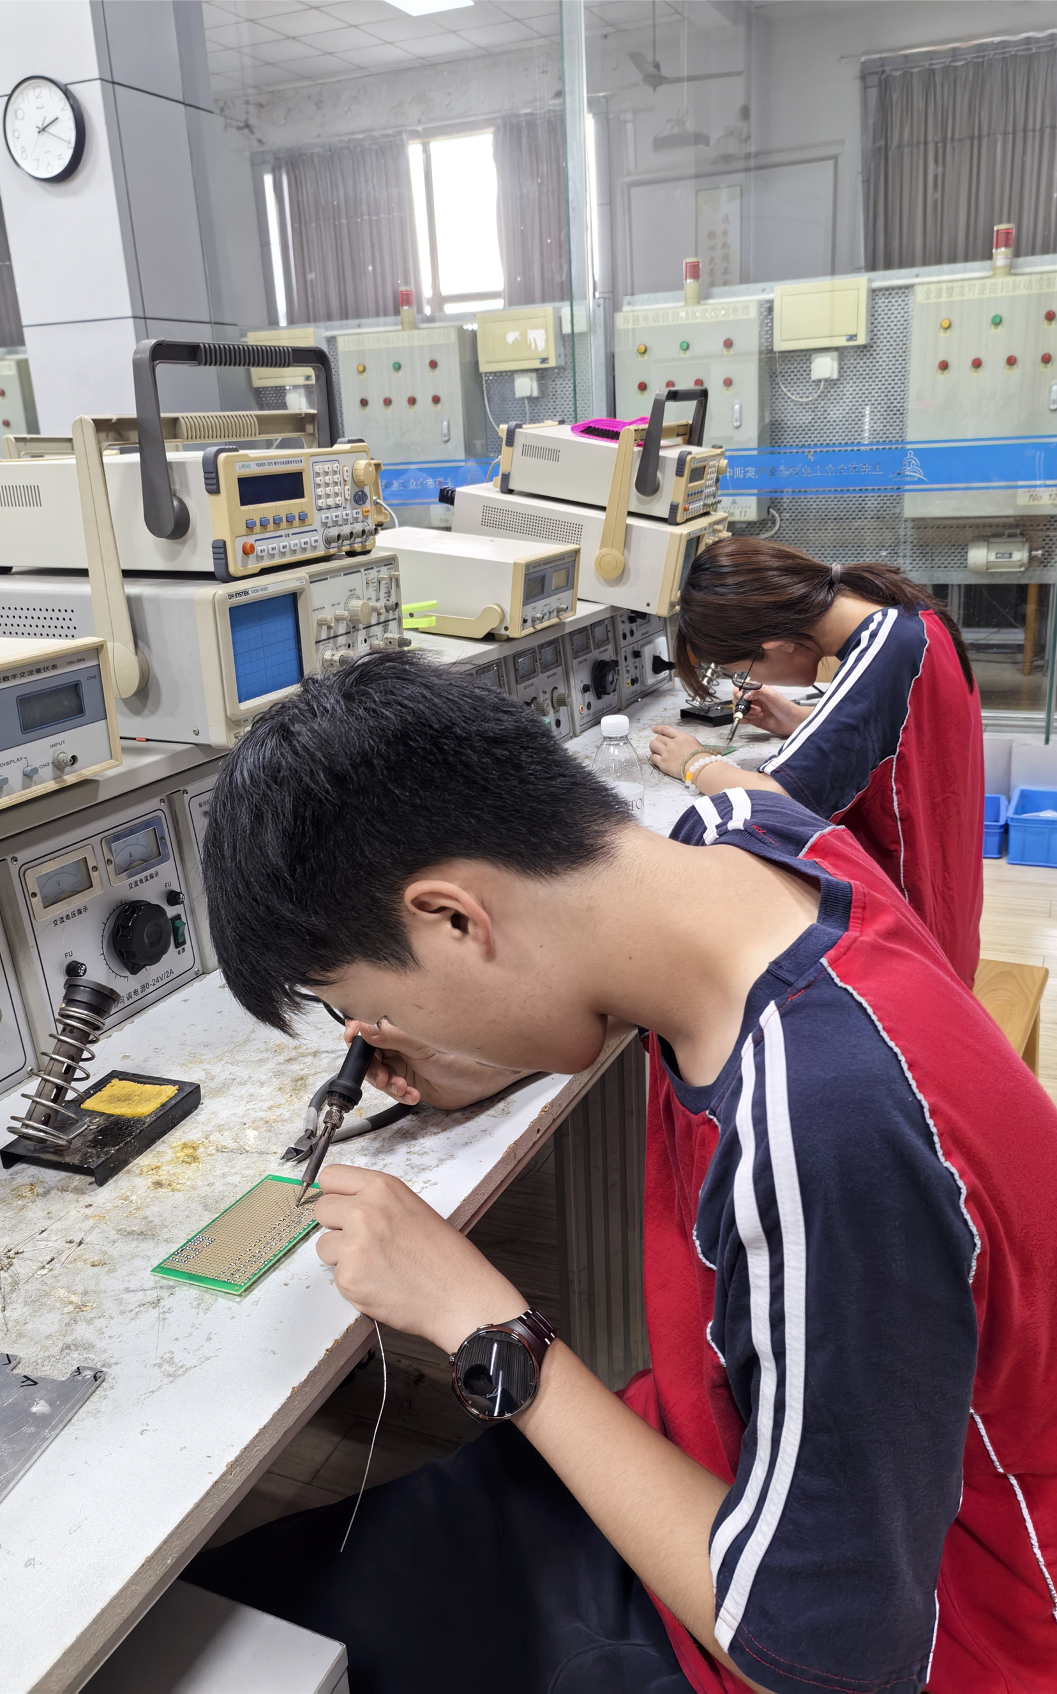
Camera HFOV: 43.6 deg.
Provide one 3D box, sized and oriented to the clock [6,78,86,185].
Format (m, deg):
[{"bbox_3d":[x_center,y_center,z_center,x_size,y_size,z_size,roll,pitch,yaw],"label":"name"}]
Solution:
[{"bbox_3d":[-1.610,-2.383,4.391,0.305,0.305,0.042,5,19,23],"label":"clock"}]

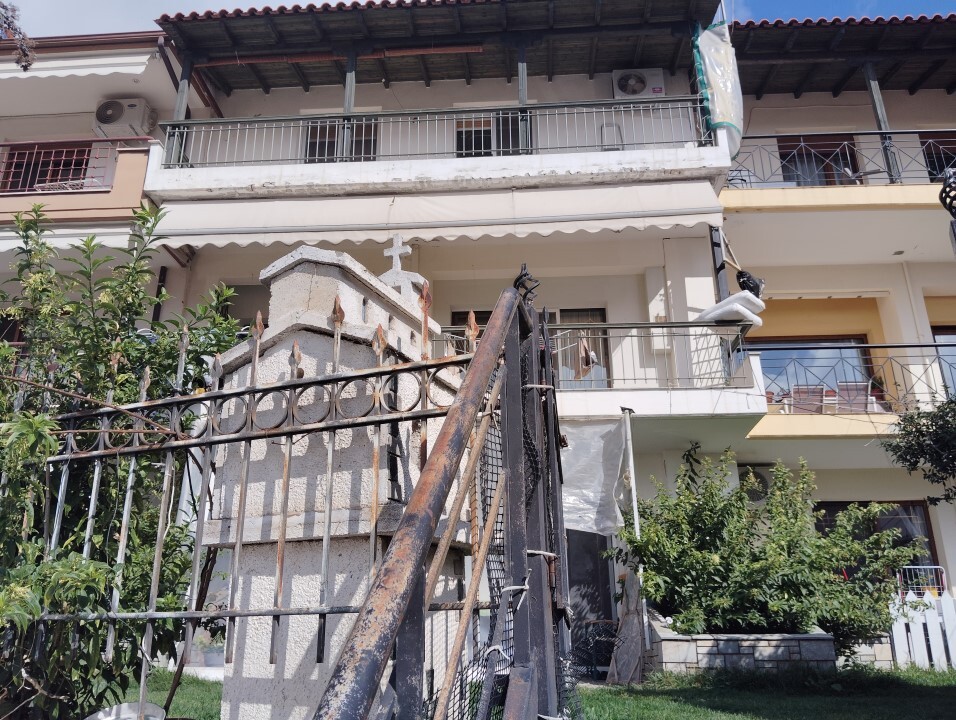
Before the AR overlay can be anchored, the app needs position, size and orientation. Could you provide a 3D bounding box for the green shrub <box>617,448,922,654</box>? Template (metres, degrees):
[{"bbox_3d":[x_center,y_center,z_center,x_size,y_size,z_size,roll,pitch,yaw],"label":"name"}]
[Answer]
[{"bbox_3d":[2.926,1.905,7.874,2.850,1.950,1.900,-2,-19,4],"label":"green shrub"}]

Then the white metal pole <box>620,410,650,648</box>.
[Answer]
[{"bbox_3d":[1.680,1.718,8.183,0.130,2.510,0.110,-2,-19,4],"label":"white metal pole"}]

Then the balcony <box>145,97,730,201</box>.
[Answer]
[{"bbox_3d":[-0.517,-2.457,10.896,7.440,1.090,2.000,-2,-19,4],"label":"balcony"}]

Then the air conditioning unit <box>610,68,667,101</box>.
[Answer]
[{"bbox_3d":[2.519,-4.249,12.167,0.790,0.540,0.290,-2,-19,4],"label":"air conditioning unit"}]

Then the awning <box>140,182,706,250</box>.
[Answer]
[{"bbox_3d":[-0.539,-1.815,9.870,7.000,0.790,0.650,-2,-19,4],"label":"awning"}]

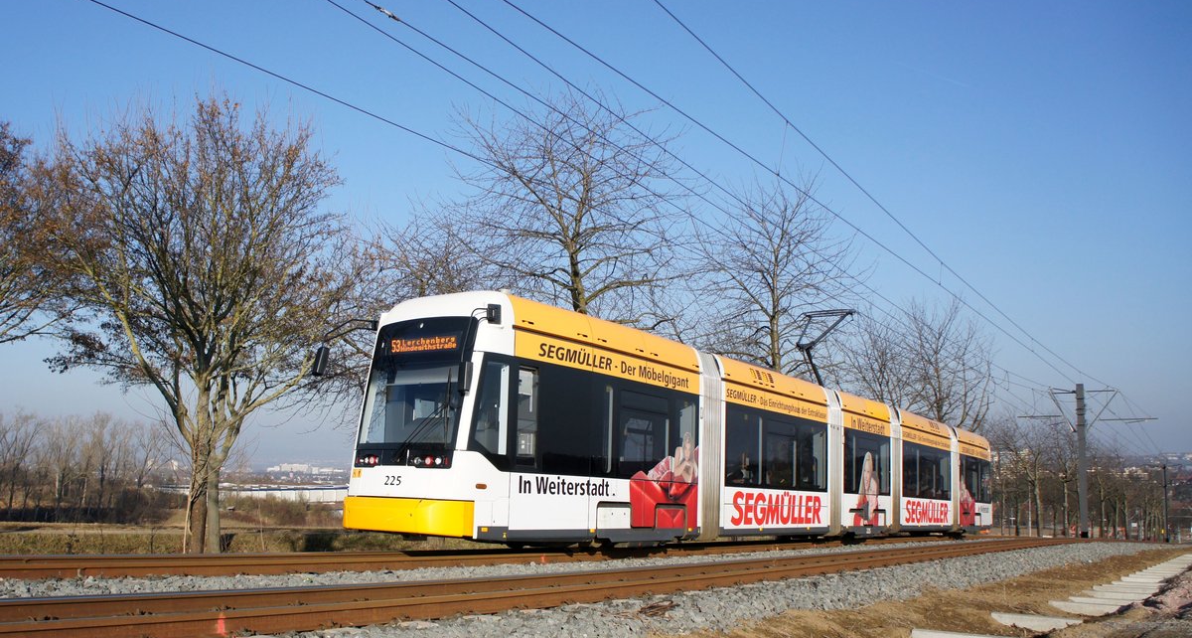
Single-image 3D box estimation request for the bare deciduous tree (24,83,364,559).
[{"bbox_3d":[-6.694,-0.020,14.640,5.360,7.590,5.200,2,-9,0],"label":"bare deciduous tree"}]

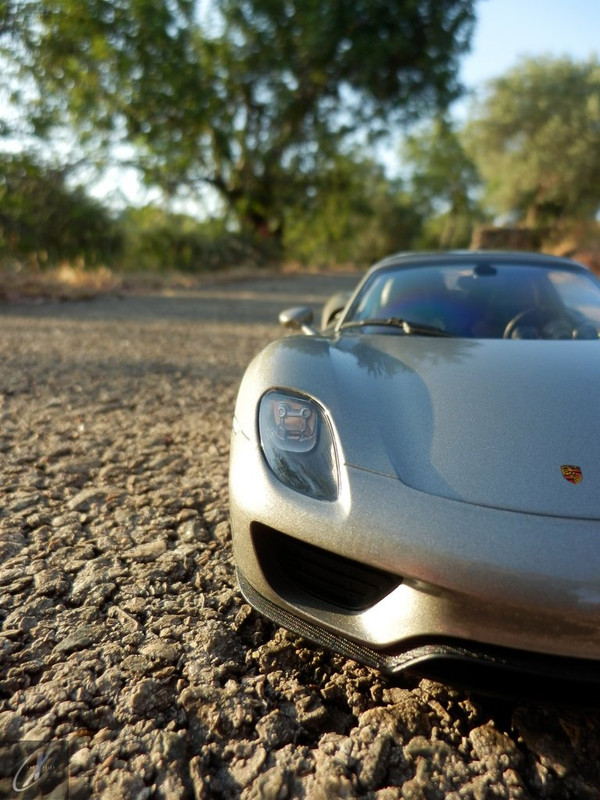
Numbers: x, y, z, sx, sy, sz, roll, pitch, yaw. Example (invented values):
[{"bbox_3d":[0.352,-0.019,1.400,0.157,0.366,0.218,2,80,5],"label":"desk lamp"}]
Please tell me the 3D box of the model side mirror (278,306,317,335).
[{"bbox_3d":[-0.001,-0.022,0.151,0.011,0.008,0.007,0,14,9],"label":"model side mirror"}]

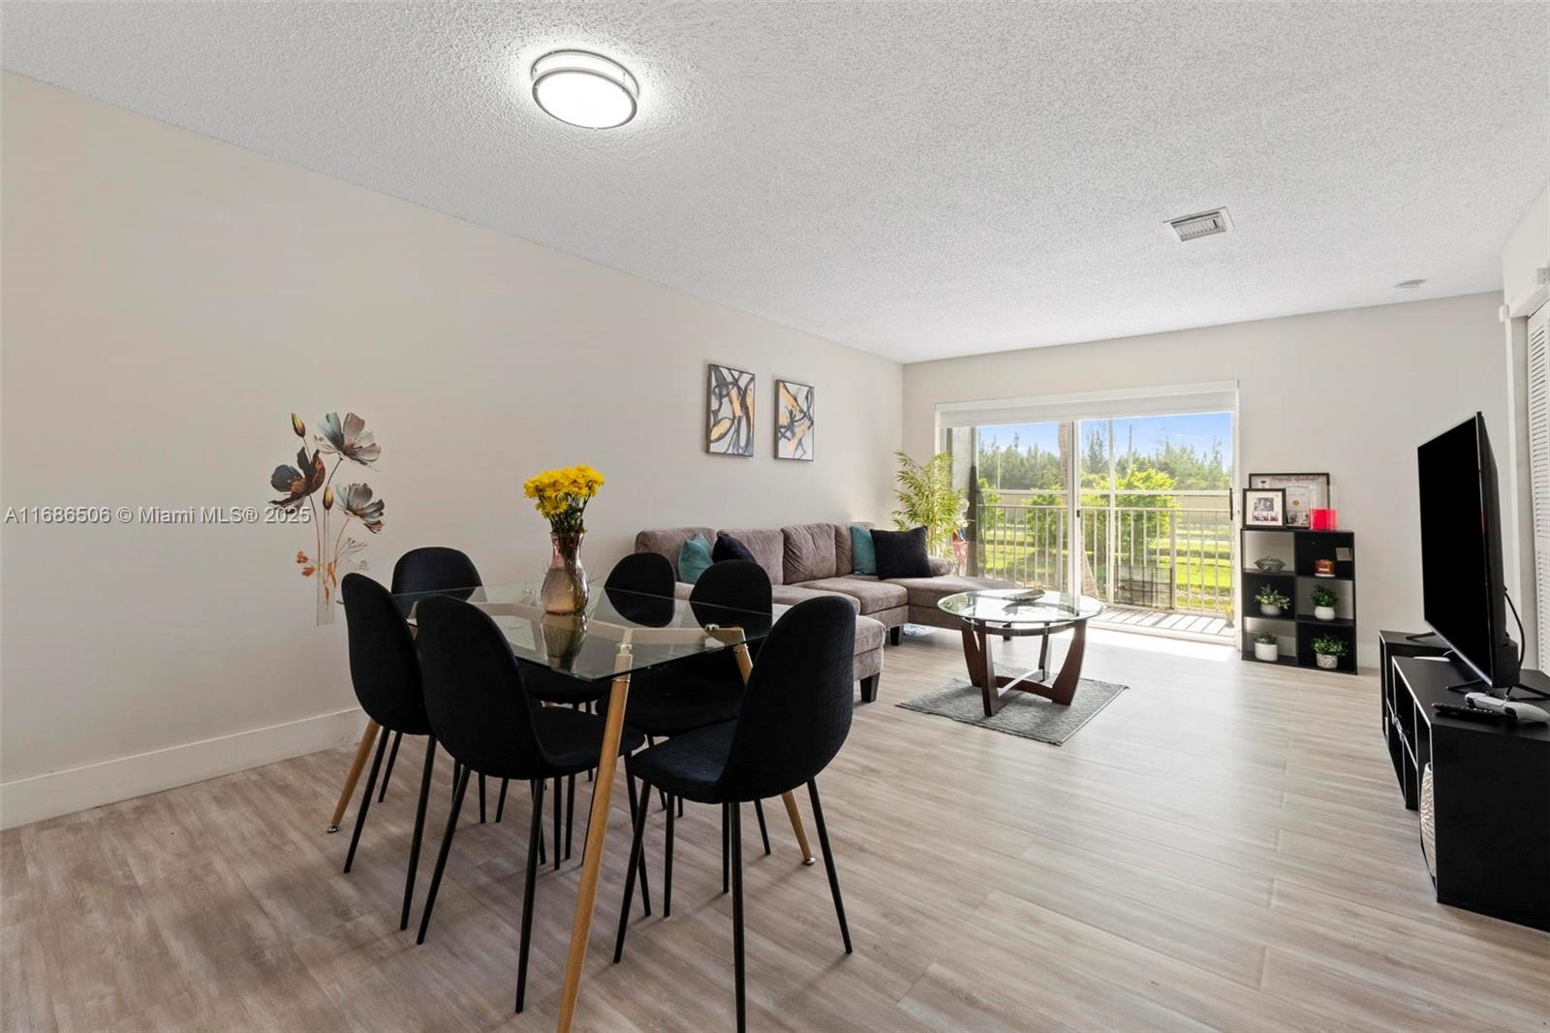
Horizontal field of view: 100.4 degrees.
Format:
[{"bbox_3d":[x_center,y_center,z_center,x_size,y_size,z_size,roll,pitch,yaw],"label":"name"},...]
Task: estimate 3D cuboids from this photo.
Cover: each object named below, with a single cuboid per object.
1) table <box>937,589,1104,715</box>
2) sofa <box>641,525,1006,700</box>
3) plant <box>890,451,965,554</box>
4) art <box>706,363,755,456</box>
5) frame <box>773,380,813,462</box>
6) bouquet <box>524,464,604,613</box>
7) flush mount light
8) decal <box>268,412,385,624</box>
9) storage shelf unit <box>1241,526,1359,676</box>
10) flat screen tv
[{"bbox_3d":[1.379,0.740,3.618,0.900,0.500,0.900,1,2,40],"label":"table"},{"bbox_3d":[0.578,0.514,4.572,1.530,0.920,2.996,1,2,40],"label":"sofa"},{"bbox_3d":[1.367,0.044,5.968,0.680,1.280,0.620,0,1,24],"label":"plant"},{"bbox_3d":[-0.303,-0.767,4.728,0.035,0.630,0.495,1,2,40],"label":"art"},{"bbox_3d":[0.182,-0.780,5.299,0.035,0.630,0.500,1,2,40],"label":"frame"},{"bbox_3d":[-0.629,0.066,1.927,0.226,0.441,0.226,0,1,-5],"label":"bouquet"},{"bbox_3d":[-0.640,-1.429,2.175,0.330,0.085,0.330,0,1,0],"label":"flush mount light"},{"bbox_3d":[-1.941,0.008,2.824,0.012,0.930,0.425,1,2,40],"label":"decal"},{"bbox_3d":[3.463,0.530,4.287,0.585,0.895,0.300,1,2,40],"label":"storage shelf unit"},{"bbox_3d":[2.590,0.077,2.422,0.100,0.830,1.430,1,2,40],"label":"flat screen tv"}]

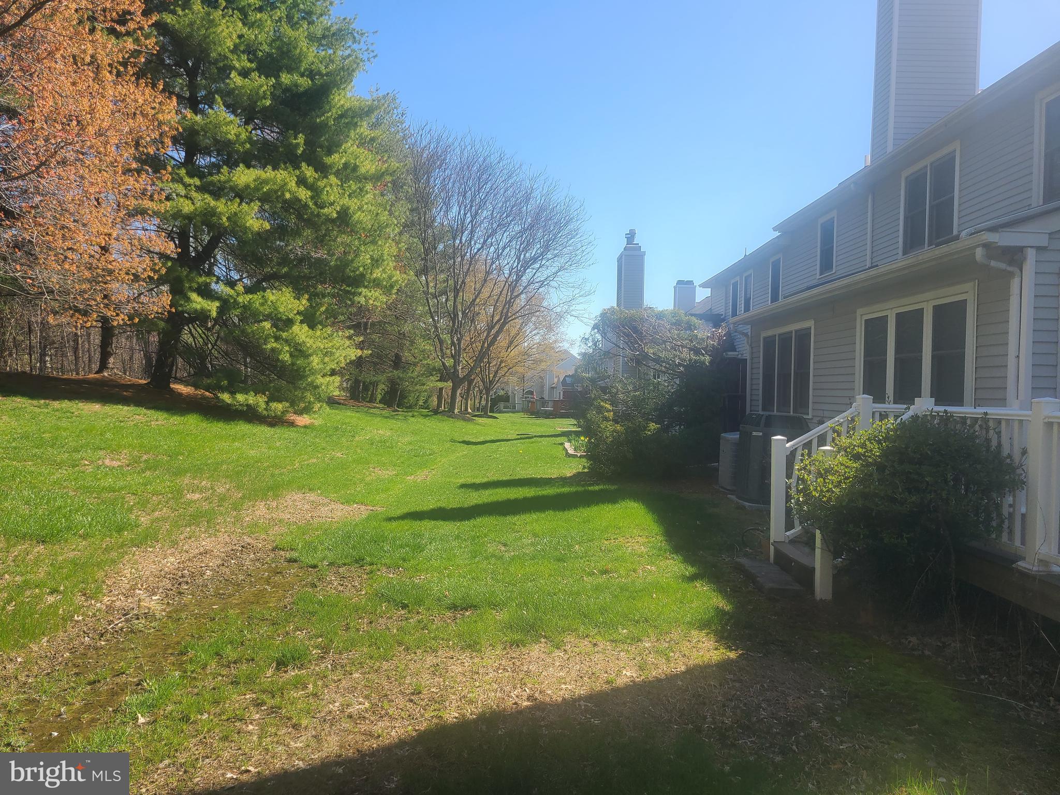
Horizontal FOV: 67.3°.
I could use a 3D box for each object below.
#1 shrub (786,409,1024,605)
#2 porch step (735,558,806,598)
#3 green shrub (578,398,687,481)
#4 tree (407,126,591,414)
[{"bbox_3d":[2.530,0.820,5.350,1.450,1.420,1.450,1,0,1],"label":"shrub"},{"bbox_3d":[2.115,1.600,7.050,0.310,0.080,1.120,1,0,2],"label":"porch step"},{"bbox_3d":[2.080,0.790,15.900,2.100,1.600,1.900,1,0,0],"label":"green shrub"},{"bbox_3d":[-1.750,-7.000,44.000,10.200,15.900,10.000,1,0,0],"label":"tree"}]

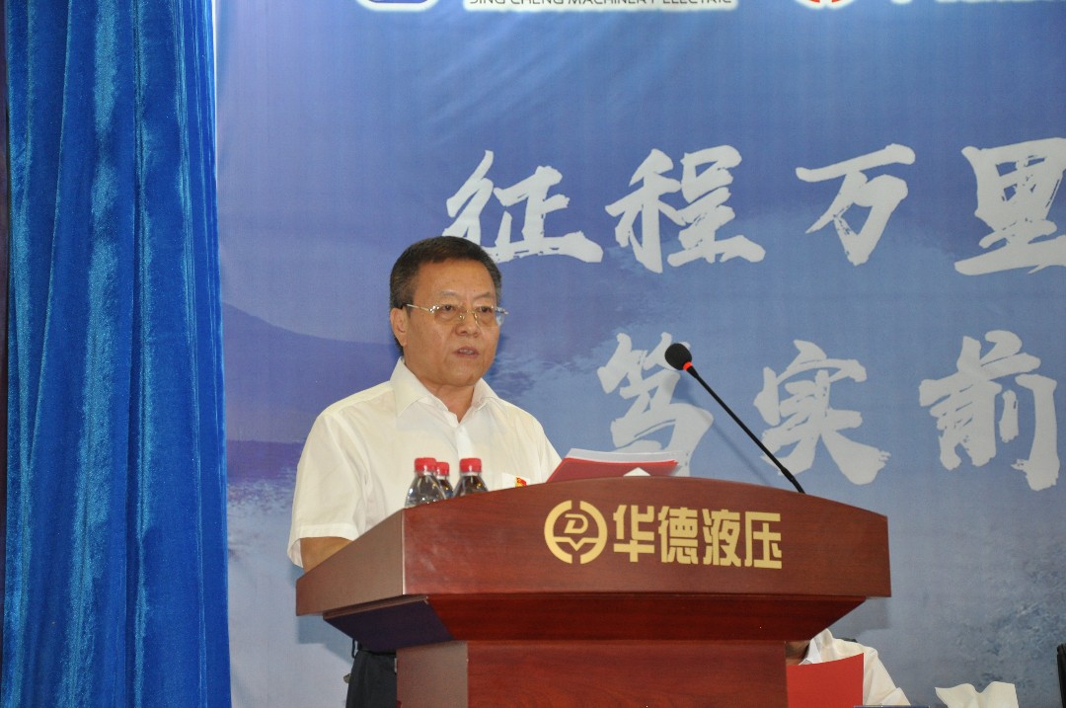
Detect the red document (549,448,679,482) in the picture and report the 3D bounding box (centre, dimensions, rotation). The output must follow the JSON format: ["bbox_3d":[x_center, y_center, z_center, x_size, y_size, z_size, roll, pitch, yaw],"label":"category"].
[{"bbox_3d":[0.087,0.226,4.230,0.205,0.030,0.280,3,-32,-23],"label":"red document"}]

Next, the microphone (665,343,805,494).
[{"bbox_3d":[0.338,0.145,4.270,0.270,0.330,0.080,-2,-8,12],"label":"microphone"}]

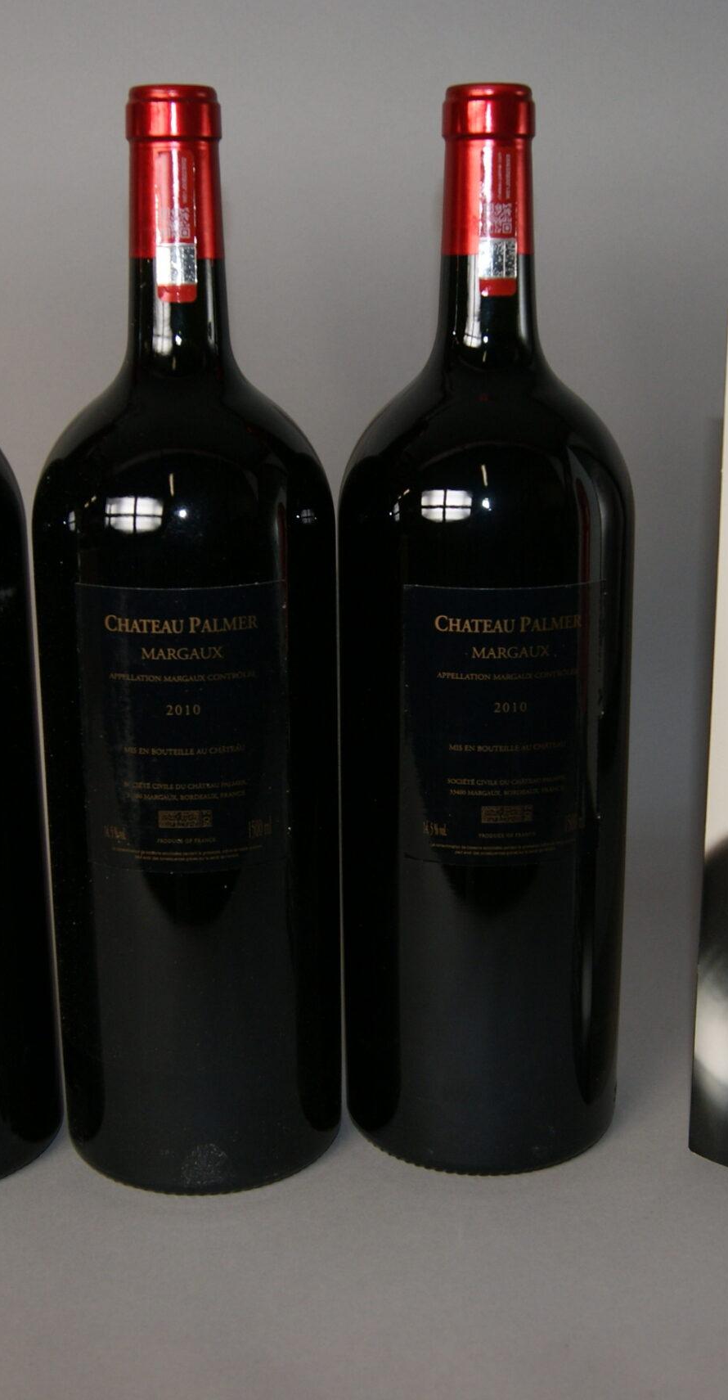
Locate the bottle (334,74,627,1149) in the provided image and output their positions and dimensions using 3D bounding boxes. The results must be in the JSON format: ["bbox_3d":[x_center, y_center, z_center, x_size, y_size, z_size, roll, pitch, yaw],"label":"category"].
[{"bbox_3d":[0.041,-0.019,0.539,0.100,0.358,0.100,-1,14,-3],"label":"bottle"}]

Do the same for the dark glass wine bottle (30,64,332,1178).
[{"bbox_3d":[-0.059,-0.016,0.529,0.100,0.358,0.100,-2,14,-5],"label":"dark glass wine bottle"}]

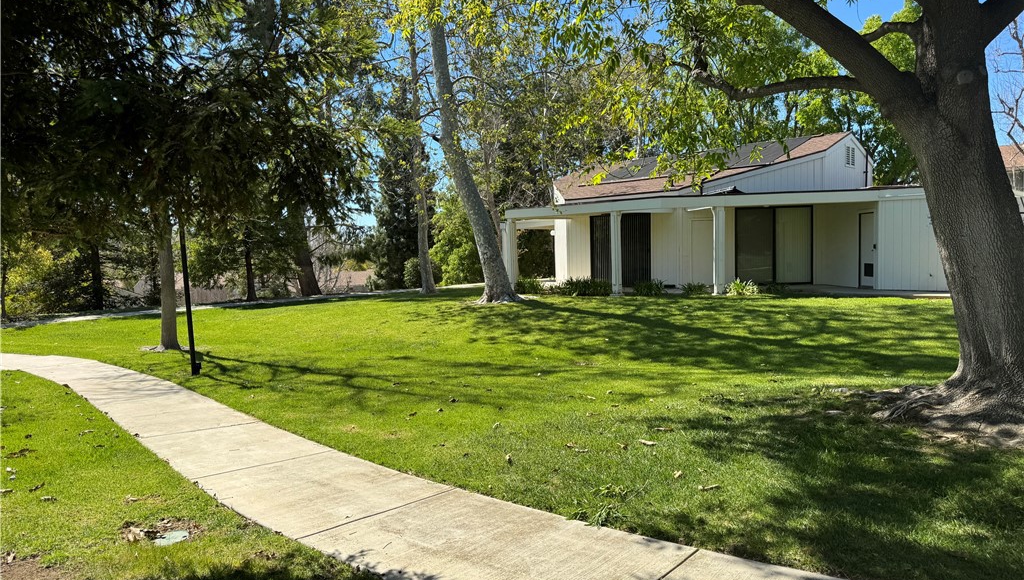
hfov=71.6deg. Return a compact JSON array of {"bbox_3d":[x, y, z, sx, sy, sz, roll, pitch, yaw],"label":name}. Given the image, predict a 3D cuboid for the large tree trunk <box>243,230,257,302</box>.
[{"bbox_3d":[-8.291,-0.742,22.426,0.400,2.300,0.380,-3,4,-20],"label":"large tree trunk"}]

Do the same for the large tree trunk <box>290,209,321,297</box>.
[{"bbox_3d":[-6.952,-1.263,23.904,0.920,3.000,0.800,-2,4,-16],"label":"large tree trunk"}]

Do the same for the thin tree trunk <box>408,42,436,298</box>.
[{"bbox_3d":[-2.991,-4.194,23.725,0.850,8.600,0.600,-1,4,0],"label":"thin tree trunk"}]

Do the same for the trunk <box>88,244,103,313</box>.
[{"bbox_3d":[-12.281,-0.398,20.934,0.380,2.050,0.380,-3,4,-30],"label":"trunk"}]

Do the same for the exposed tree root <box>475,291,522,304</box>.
[{"bbox_3d":[-0.380,0.211,19.990,1.350,0.320,1.200,-1,4,0],"label":"exposed tree root"}]

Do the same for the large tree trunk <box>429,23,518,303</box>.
[{"bbox_3d":[-1.071,-3.547,19.754,2.200,7.700,1.200,-1,4,0],"label":"large tree trunk"}]

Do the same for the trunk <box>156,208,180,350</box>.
[{"bbox_3d":[-6.104,-0.222,12.617,0.400,2.600,0.380,-3,4,-26],"label":"trunk"}]

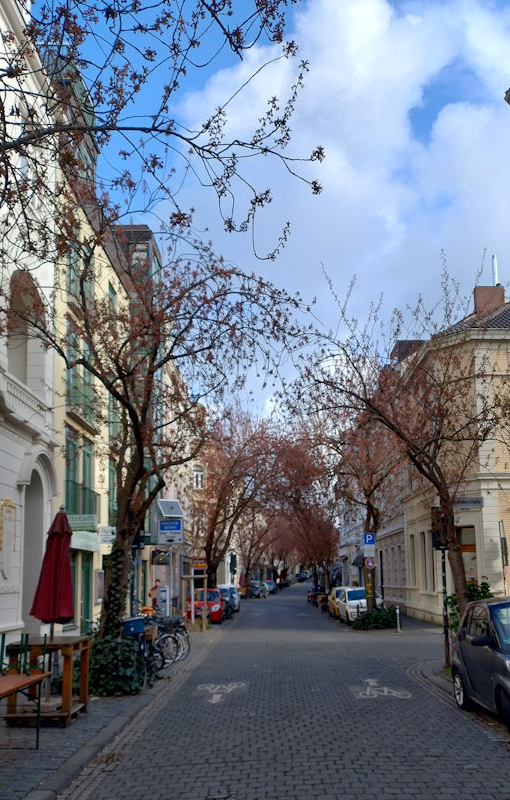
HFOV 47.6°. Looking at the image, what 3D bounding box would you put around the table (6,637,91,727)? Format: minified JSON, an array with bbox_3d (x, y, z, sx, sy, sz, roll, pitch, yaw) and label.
[{"bbox_3d":[-2.865,3.934,8.098,0.860,1.000,0.900,-1,-17,2],"label":"table"}]

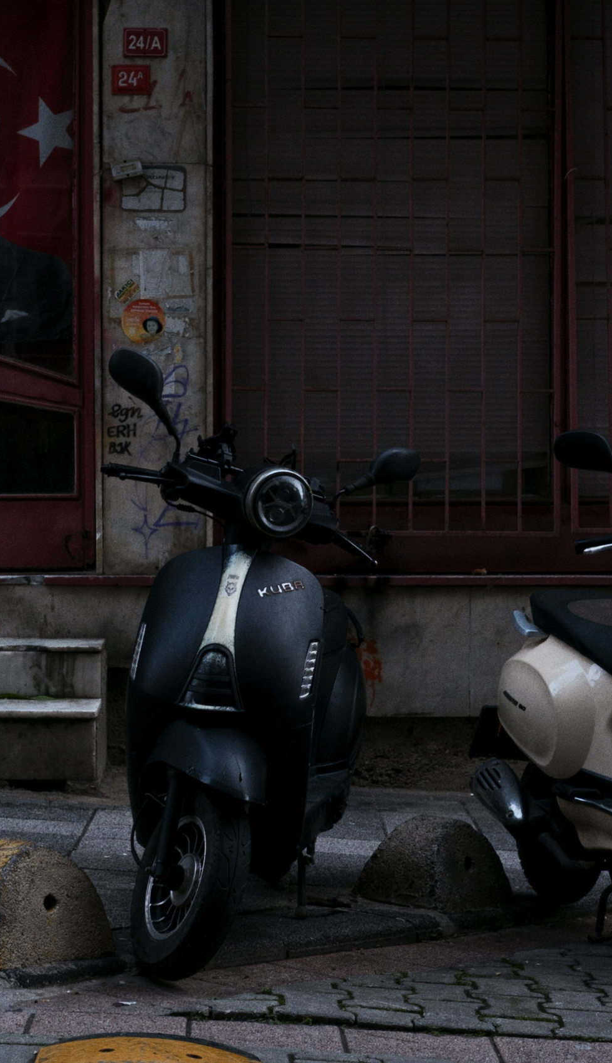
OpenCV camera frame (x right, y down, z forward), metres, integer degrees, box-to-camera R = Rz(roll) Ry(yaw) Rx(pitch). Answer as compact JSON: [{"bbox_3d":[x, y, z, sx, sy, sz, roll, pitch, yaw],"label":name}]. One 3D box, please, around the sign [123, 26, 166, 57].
[{"bbox_3d":[-0.526,-1.610,7.730,0.143,0.095,0.012,0,2,0],"label":"sign"}]

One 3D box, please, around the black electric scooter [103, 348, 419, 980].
[{"bbox_3d":[-0.050,0.265,5.800,0.740,1.350,1.800,4,2,9],"label":"black electric scooter"}]

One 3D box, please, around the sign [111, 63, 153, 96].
[{"bbox_3d":[-0.574,-1.486,7.730,0.125,0.095,0.012,0,2,0],"label":"sign"}]

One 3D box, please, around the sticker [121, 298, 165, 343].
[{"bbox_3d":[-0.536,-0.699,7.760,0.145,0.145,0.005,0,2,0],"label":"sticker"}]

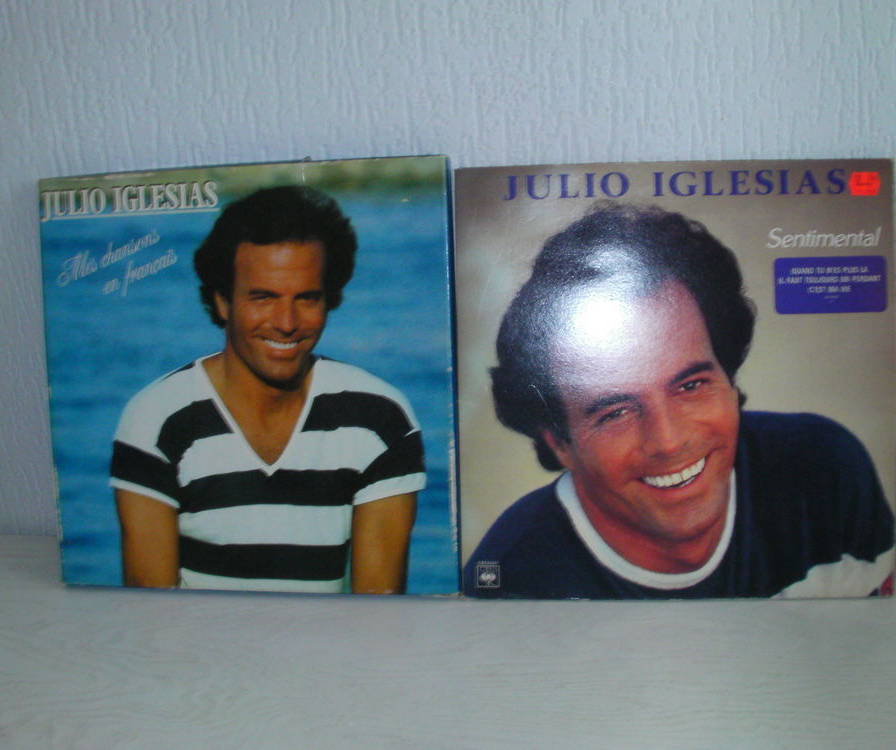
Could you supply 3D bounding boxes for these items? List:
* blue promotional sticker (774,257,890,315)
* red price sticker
[{"bbox_3d":[0.266,-0.062,0.763,0.078,0.039,0.001,-1,2,8],"label":"blue promotional sticker"},{"bbox_3d":[0.288,-0.132,0.757,0.022,0.017,0.001,-1,2,8],"label":"red price sticker"}]

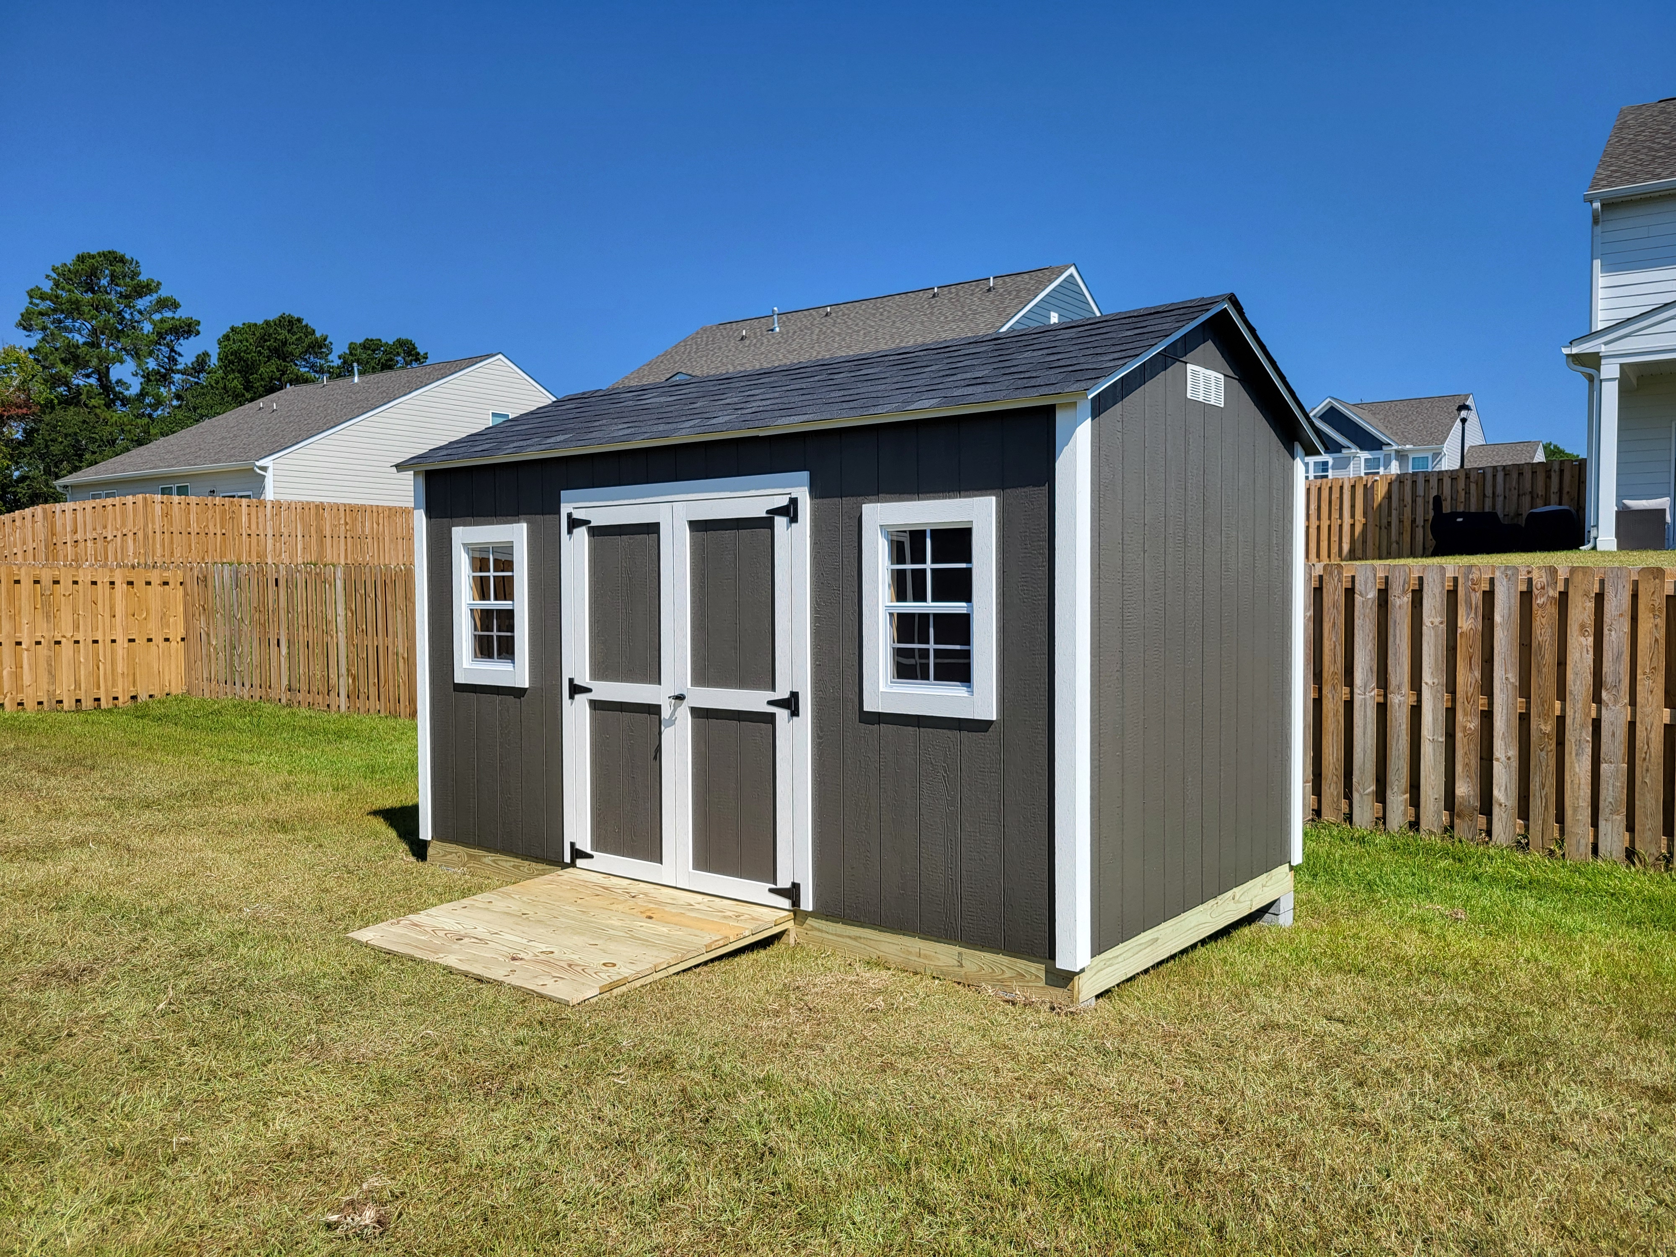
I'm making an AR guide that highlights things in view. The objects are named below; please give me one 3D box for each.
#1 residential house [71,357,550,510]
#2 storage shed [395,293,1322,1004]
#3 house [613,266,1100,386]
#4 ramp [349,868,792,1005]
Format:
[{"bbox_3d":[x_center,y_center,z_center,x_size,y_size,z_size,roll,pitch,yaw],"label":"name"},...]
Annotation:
[{"bbox_3d":[-17.422,-5.891,48.127,13.986,7.643,17.390,1,2,37],"label":"residential house"},{"bbox_3d":[-0.002,-0.051,7.025,4.482,2.927,2.681,1,2,39],"label":"storage shed"},{"bbox_3d":[0.833,-5.226,34.312,12.300,7.371,13.800,1,2,37],"label":"house"},{"bbox_3d":[-1.181,1.346,5.622,1.513,0.132,1.260,1,2,39],"label":"ramp"}]

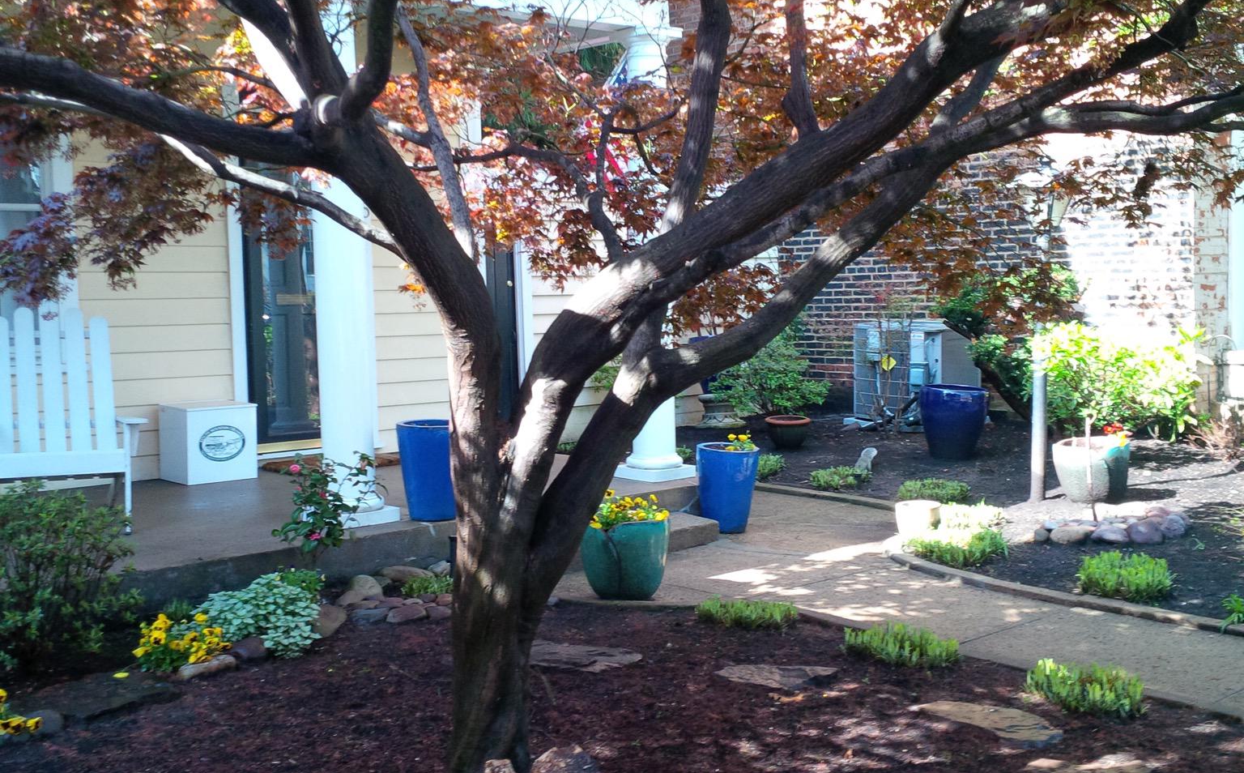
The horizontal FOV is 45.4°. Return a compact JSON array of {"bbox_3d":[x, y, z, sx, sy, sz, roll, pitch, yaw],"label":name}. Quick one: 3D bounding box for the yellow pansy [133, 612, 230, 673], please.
[{"bbox_3d":[-1.524,0.869,5.248,0.330,0.175,0.260,-1,3,0],"label":"yellow pansy"}]

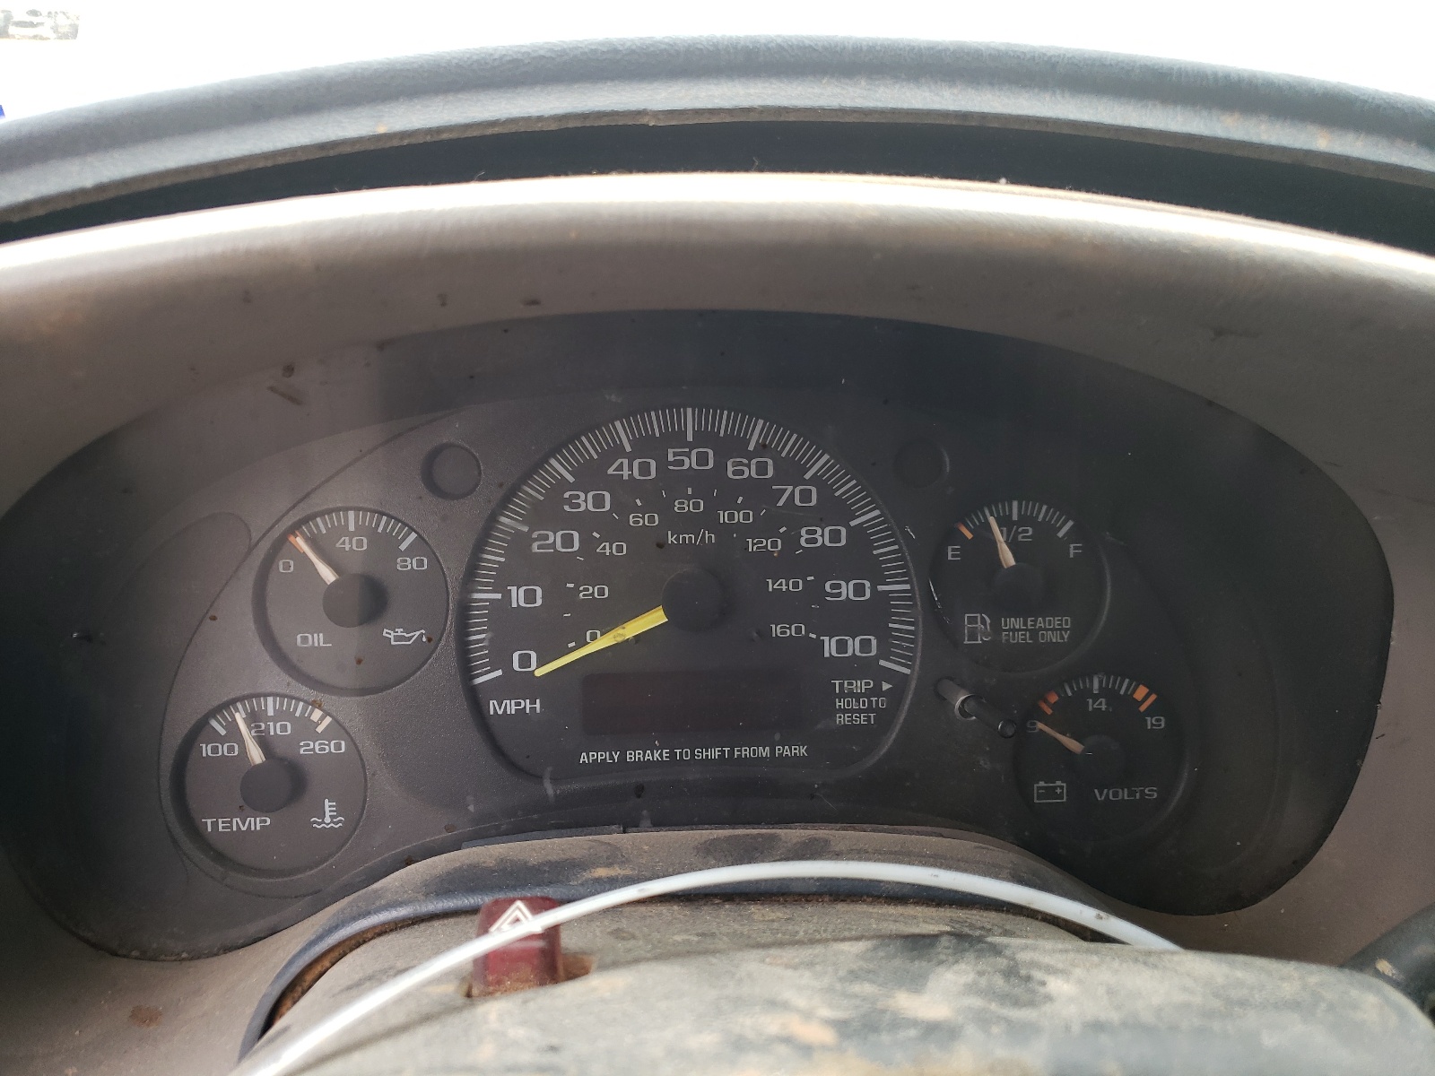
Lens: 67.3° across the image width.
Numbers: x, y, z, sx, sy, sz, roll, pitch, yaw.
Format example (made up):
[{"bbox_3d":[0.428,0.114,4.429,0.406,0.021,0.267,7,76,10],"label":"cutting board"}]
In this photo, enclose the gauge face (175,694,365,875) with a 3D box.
[{"bbox_3d":[-0.121,0.067,0.292,0.049,0.049,0.012,-1,4,-4],"label":"gauge face"}]

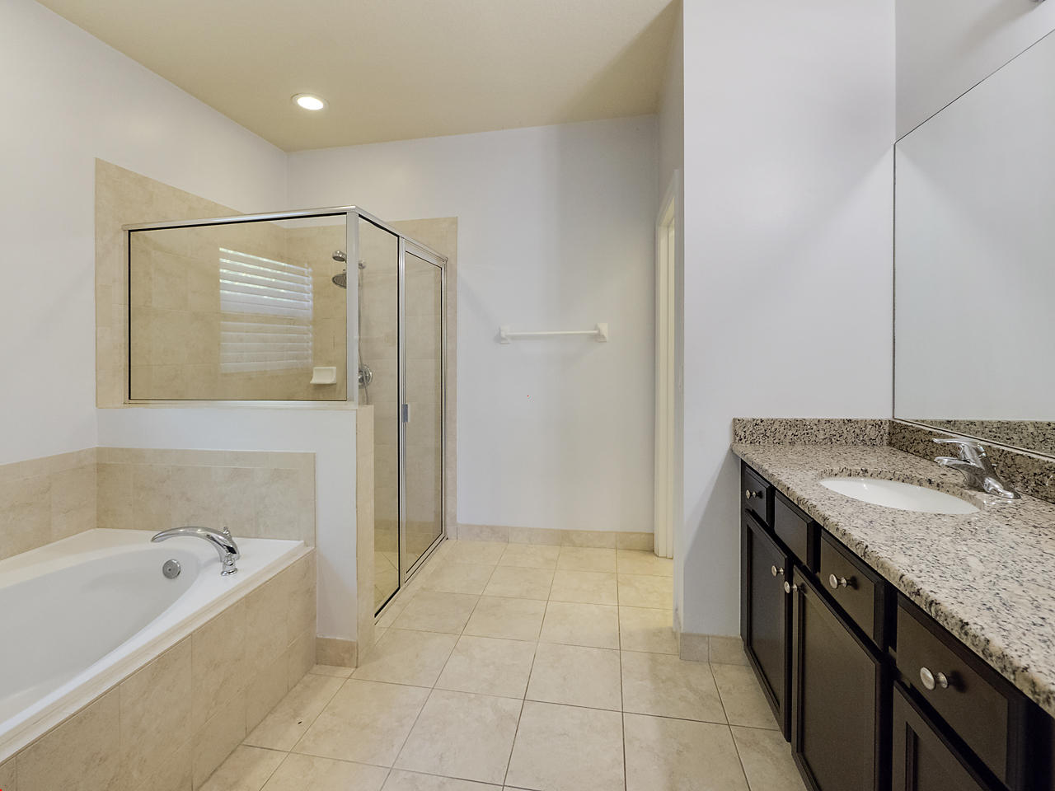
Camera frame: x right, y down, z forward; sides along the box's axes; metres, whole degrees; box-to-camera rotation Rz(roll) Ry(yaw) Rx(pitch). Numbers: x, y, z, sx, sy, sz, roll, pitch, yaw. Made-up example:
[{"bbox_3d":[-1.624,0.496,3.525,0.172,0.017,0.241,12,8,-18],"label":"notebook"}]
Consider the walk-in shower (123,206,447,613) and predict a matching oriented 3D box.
[{"bbox_3d":[-1.168,0.136,2.390,1.174,1.862,1.215,0,4,10],"label":"walk-in shower"}]

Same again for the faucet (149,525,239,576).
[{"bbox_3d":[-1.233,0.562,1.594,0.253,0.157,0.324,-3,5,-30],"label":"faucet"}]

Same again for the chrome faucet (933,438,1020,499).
[{"bbox_3d":[1.089,0.170,1.048,0.157,0.127,0.157,0,4,10],"label":"chrome faucet"}]

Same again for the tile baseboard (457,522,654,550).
[{"bbox_3d":[0.166,0.948,2.843,1.316,0.116,0.015,0,4,10],"label":"tile baseboard"}]

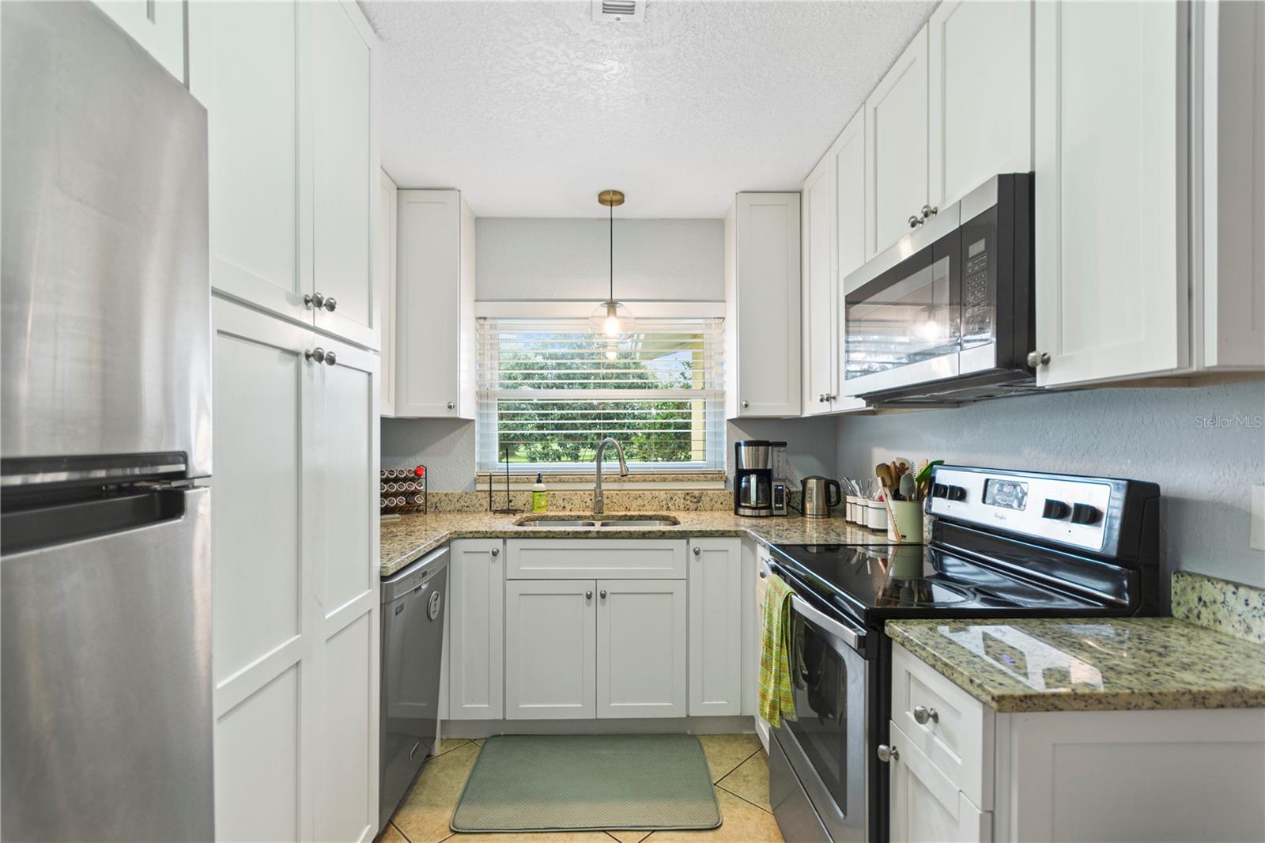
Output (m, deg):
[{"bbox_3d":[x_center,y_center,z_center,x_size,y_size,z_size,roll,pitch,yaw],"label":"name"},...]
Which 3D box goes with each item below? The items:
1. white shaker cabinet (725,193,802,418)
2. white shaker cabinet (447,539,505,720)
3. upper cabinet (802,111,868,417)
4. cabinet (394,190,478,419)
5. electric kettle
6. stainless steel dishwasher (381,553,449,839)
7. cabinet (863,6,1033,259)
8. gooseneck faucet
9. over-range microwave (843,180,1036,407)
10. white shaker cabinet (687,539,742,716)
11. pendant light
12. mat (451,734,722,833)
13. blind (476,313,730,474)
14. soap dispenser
[{"bbox_3d":[0.653,-0.557,2.690,0.300,1.075,0.315,0,-1,-2],"label":"white shaker cabinet"},{"bbox_3d":[-0.668,0.872,2.497,0.235,0.760,0.610,0,-1,-2],"label":"white shaker cabinet"},{"bbox_3d":[0.978,-0.575,2.163,0.330,1.070,0.610,0,-1,-2],"label":"upper cabinet"},{"bbox_3d":[-0.970,-0.551,2.645,0.300,1.075,0.315,0,-1,-2],"label":"cabinet"},{"bbox_3d":[0.934,0.368,2.600,0.195,0.200,0.140,0,-1,21],"label":"electric kettle"},{"bbox_3d":[-1.065,0.925,1.845,0.620,0.855,0.600,0,-1,-2],"label":"stainless steel dishwasher"},{"bbox_3d":[0.998,-0.836,1.480,0.330,0.600,0.760,0,-1,-2],"label":"cabinet"},{"bbox_3d":[-0.105,0.274,2.634,0.220,0.385,0.070,-1,-2,41],"label":"gooseneck faucet"},{"bbox_3d":[0.969,-0.305,1.523,0.385,0.440,0.760,0,-1,-2],"label":"over-range microwave"},{"bbox_3d":[0.338,0.868,2.505,0.230,0.770,0.600,0,-1,-2],"label":"white shaker cabinet"},{"bbox_3d":[-0.099,-0.732,2.540,0.215,0.710,0.215,0,-1,-2],"label":"pendant light"},{"bbox_3d":[-0.159,1.350,2.000,0.900,0.015,0.535,0,-1,-2],"label":"mat"},{"bbox_3d":[-0.166,-0.146,2.860,1.345,0.840,0.060,0,-1,-2],"label":"blind"},{"bbox_3d":[-0.483,0.370,2.740,0.072,0.205,0.066,0,-1,-6],"label":"soap dispenser"}]

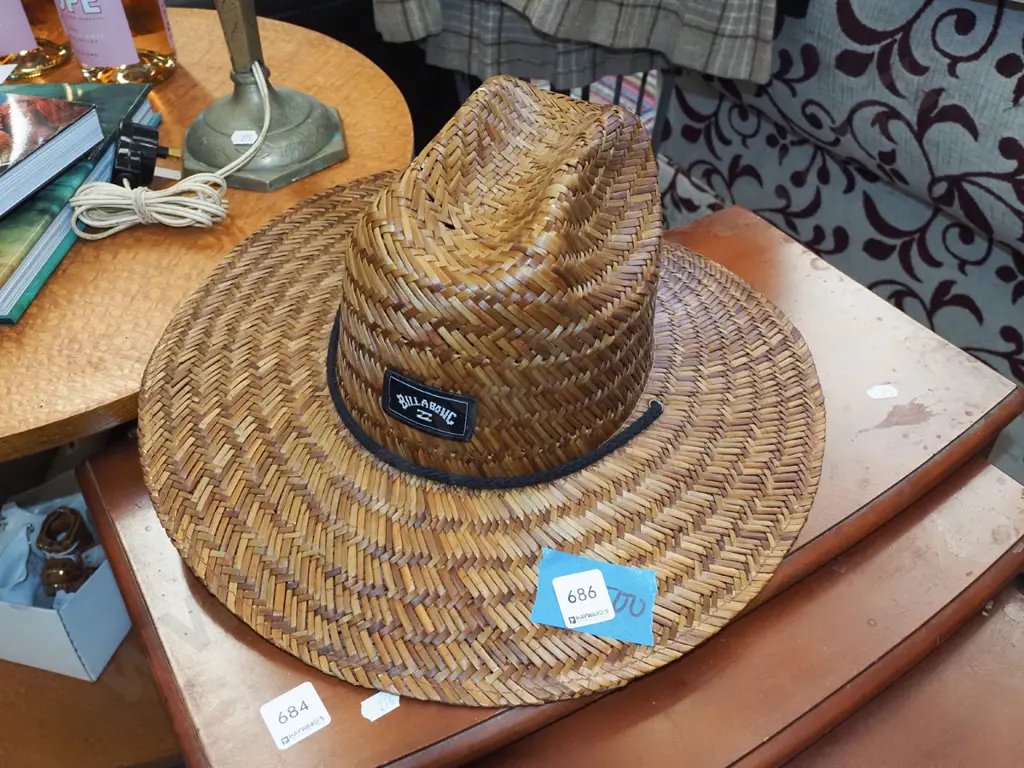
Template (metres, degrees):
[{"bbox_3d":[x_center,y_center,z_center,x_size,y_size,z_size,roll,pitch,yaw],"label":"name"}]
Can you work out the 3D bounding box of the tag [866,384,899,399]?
[{"bbox_3d":[0.263,0.005,0.672,0.021,0.001,0.013,-4,41,-4],"label":"tag"}]

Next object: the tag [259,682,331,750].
[{"bbox_3d":[-0.112,0.171,0.489,0.029,0.001,0.029,-24,46,-24],"label":"tag"}]

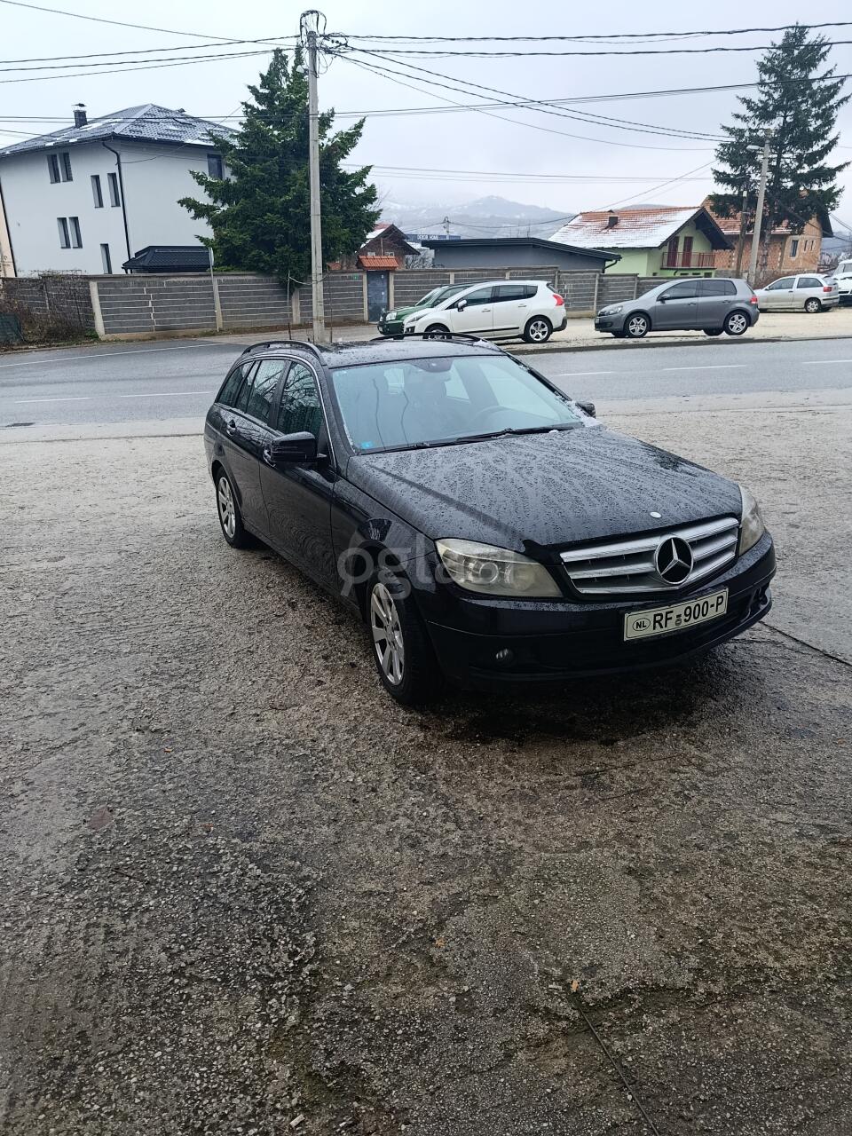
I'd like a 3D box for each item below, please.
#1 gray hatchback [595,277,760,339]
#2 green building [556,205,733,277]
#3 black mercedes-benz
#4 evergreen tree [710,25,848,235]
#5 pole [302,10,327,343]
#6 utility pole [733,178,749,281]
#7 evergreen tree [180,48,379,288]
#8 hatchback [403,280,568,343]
[{"bbox_3d":[6.740,-7.030,20.370,4.200,1.480,1.790,-1,19,0],"label":"gray hatchback"},{"bbox_3d":[15.490,-23.444,57.207,9.500,6.600,11.000,-17,25,-39],"label":"green building"},{"bbox_3d":[-0.126,-0.670,4.694,1.820,1.460,4.590,-11,20,-26],"label":"black mercedes-benz"},{"bbox_3d":[19.610,-22.383,41.853,7.600,13.058,7.400,-1,19,0],"label":"evergreen tree"},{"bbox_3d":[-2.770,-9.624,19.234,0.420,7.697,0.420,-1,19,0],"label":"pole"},{"bbox_3d":[16.730,-17.509,40.082,0.280,5.585,0.280,-1,19,0],"label":"utility pole"},{"bbox_3d":[-5.479,-14.483,29.218,7.600,9.621,7.400,-1,19,0],"label":"evergreen tree"},{"bbox_3d":[1.570,-6.860,20.300,4.365,1.640,1.840,-1,19,1],"label":"hatchback"}]

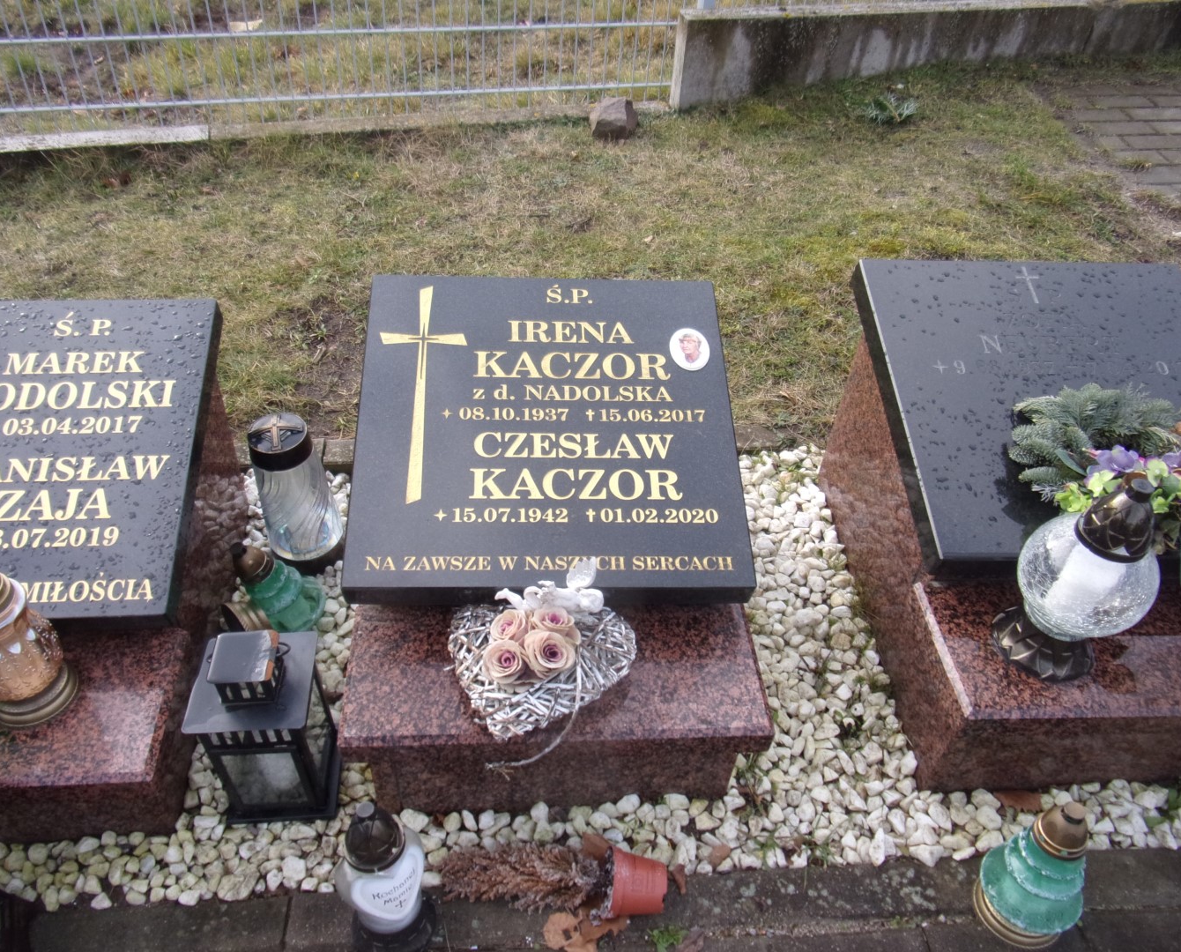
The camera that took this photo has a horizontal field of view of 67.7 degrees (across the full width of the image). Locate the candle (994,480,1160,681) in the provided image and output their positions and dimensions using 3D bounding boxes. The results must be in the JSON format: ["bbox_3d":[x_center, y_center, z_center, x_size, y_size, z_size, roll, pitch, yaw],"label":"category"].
[{"bbox_3d":[0.721,0.134,1.274,0.190,0.340,0.190,5,43,0],"label":"candle"}]

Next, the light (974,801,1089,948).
[{"bbox_3d":[0.661,0.548,1.267,0.155,0.275,0.155,-1,43,5],"label":"light"}]

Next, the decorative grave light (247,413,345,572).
[{"bbox_3d":[-0.569,0.026,1.673,0.158,0.285,0.158,5,43,0],"label":"decorative grave light"}]

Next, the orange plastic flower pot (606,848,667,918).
[{"bbox_3d":[0.067,0.579,1.251,0.083,0.102,0.102,14,44,-6],"label":"orange plastic flower pot"}]

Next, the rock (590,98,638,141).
[{"bbox_3d":[0.086,-1.196,2.910,0.160,0.115,0.140,4,45,0],"label":"rock"}]

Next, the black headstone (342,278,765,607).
[{"bbox_3d":[-0.070,-0.079,1.451,0.600,0.060,0.590,0,62,-3],"label":"black headstone"}]

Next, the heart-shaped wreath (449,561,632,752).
[{"bbox_3d":[-0.061,0.247,1.247,0.260,0.125,0.240,11,55,8],"label":"heart-shaped wreath"}]

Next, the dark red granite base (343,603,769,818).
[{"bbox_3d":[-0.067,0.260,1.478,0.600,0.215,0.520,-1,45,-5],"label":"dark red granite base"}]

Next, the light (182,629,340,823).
[{"bbox_3d":[-0.462,0.352,1.264,0.153,0.305,0.153,-2,45,-6],"label":"light"}]

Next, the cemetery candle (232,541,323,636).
[{"bbox_3d":[-0.586,0.187,1.579,0.145,0.240,0.145,-3,58,7],"label":"cemetery candle"}]

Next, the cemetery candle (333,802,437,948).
[{"bbox_3d":[-0.282,0.522,1.187,0.125,0.300,0.125,-22,49,-26],"label":"cemetery candle"}]

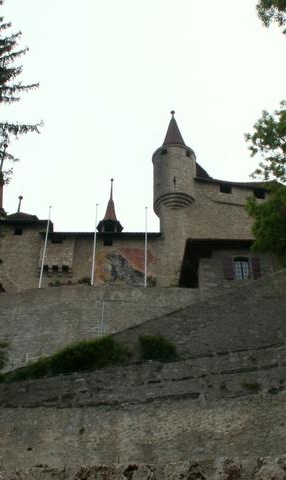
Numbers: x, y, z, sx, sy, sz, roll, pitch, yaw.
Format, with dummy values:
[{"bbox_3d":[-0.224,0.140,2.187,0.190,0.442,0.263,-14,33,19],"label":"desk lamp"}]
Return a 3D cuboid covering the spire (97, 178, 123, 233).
[{"bbox_3d":[-2.843,-3.154,57.500,2.300,5.200,2.300,1,-29,0],"label":"spire"}]

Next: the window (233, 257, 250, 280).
[{"bbox_3d":[6.698,1.938,44.000,1.050,1.800,0.200,1,-29,0],"label":"window"}]

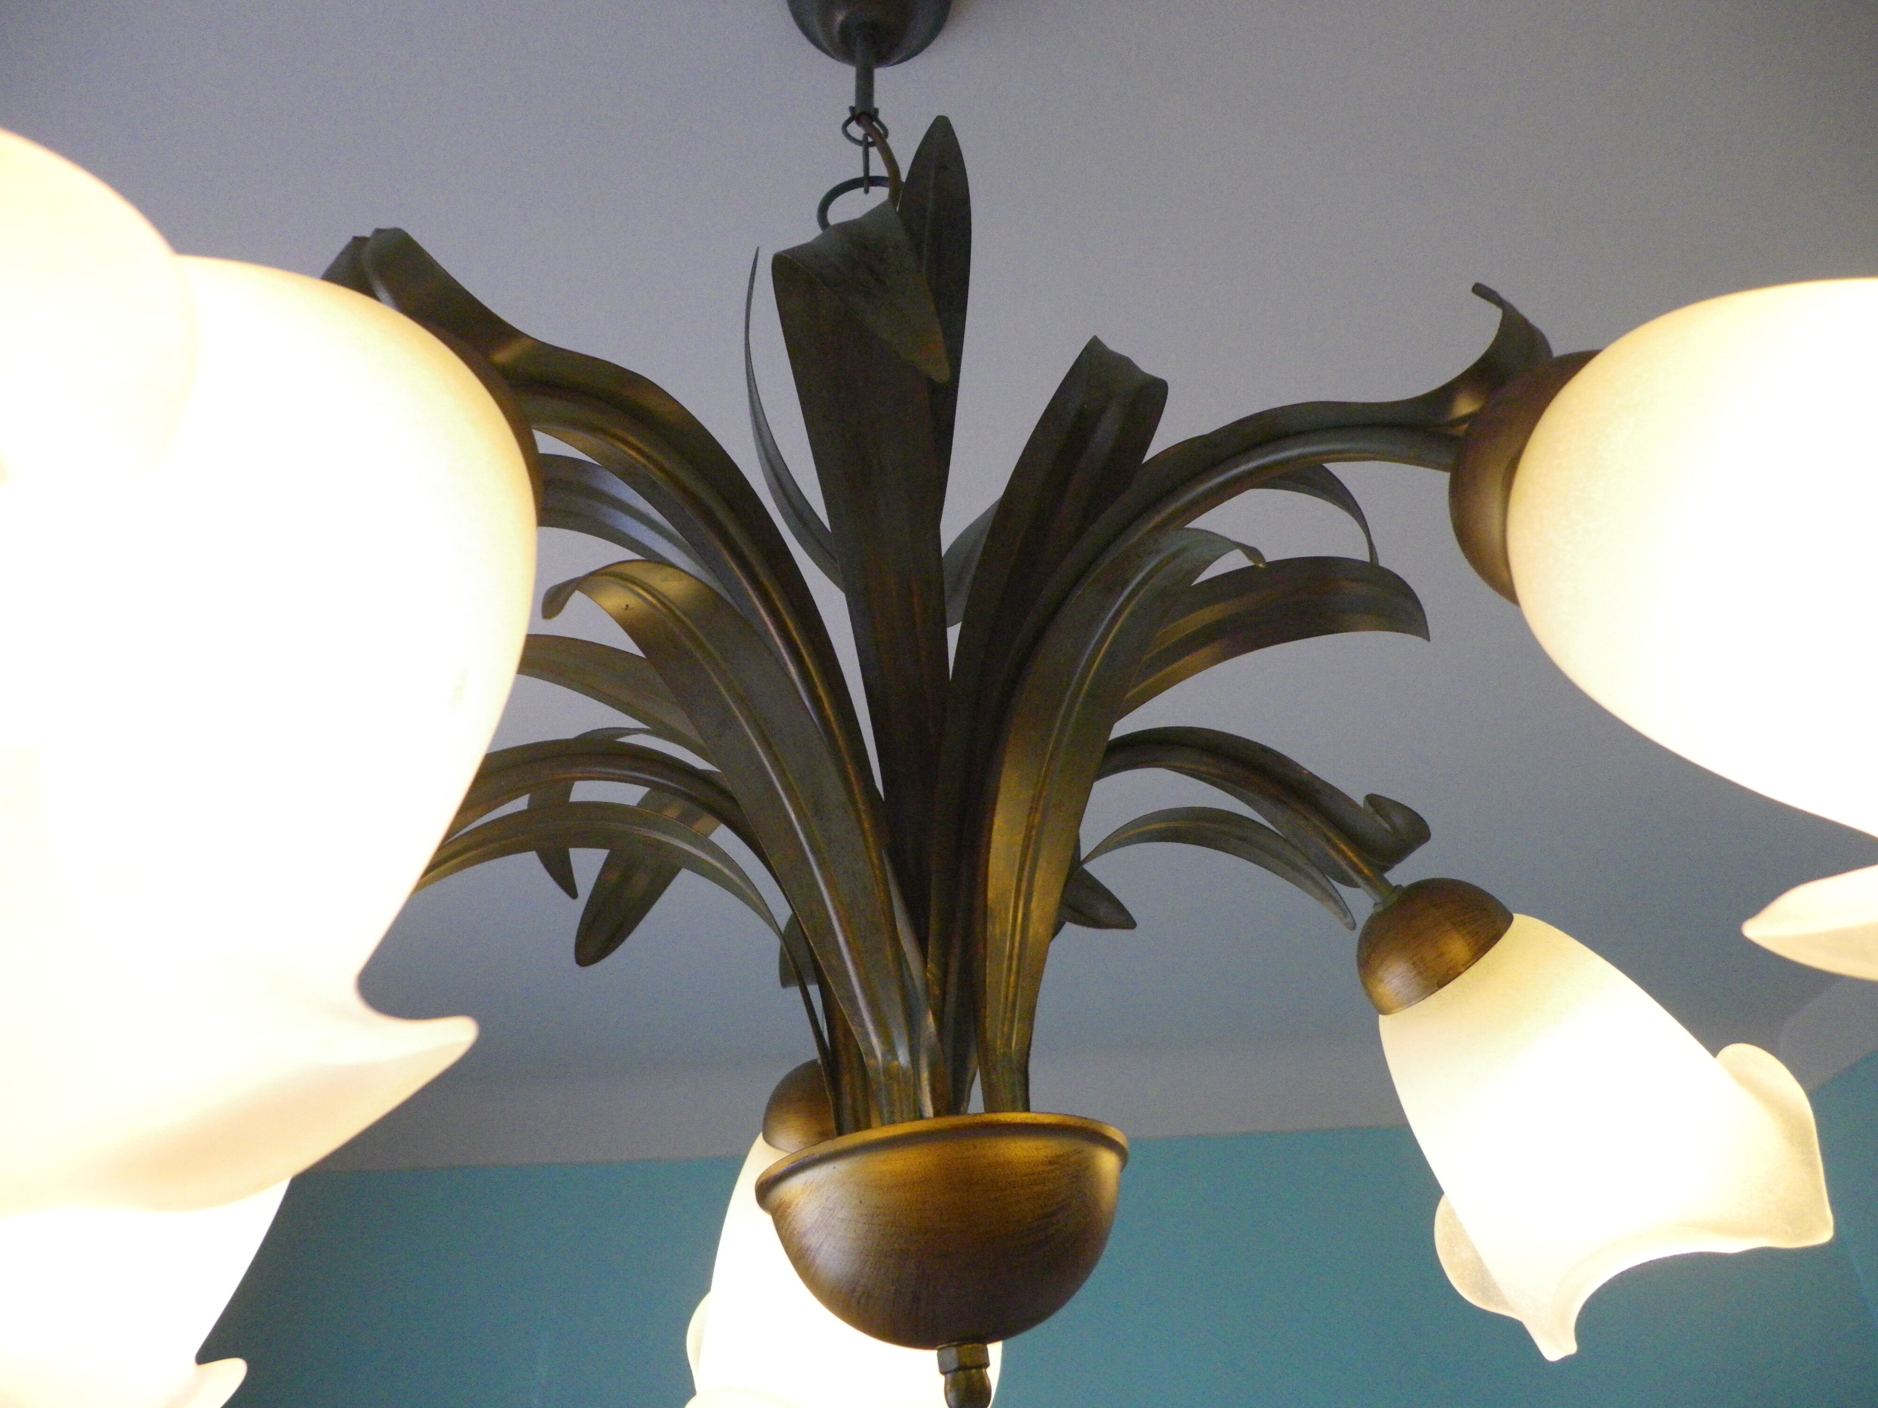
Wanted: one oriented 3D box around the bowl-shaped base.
[{"bbox_3d":[0.003,0.169,0.461,0.116,0.050,0.116,-5,-37,0],"label":"bowl-shaped base"}]

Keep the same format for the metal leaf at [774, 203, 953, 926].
[{"bbox_3d":[-0.016,-0.033,0.491,0.051,0.348,0.082,-7,-17,2],"label":"metal leaf"}]

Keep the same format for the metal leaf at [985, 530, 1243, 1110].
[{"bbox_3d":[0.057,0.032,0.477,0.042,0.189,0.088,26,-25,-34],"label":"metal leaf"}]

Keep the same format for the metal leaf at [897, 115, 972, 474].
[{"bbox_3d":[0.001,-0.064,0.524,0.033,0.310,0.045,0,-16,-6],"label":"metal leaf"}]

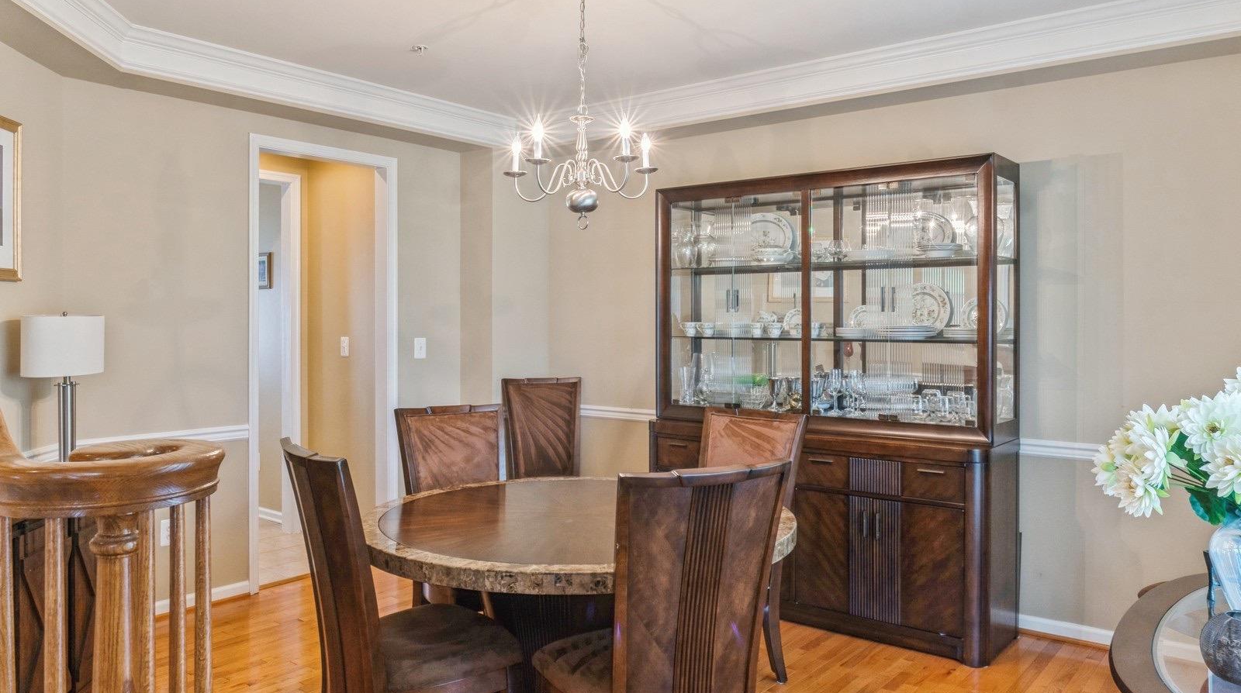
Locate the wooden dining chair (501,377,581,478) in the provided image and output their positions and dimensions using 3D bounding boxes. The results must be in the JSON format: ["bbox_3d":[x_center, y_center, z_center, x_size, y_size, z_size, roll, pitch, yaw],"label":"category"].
[{"bbox_3d":[-0.362,0.748,4.849,0.490,1.050,0.620,-1,2,-25],"label":"wooden dining chair"}]

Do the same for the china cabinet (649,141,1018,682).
[{"bbox_3d":[0.962,0.238,4.057,1.736,2.116,0.488,1,2,38],"label":"china cabinet"}]

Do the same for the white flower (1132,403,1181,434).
[{"bbox_3d":[1.231,0.169,1.900,0.120,0.085,0.110,1,2,33],"label":"white flower"}]

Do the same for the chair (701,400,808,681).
[{"bbox_3d":[0.341,0.794,3.147,0.490,1.050,0.620,1,2,42],"label":"chair"}]

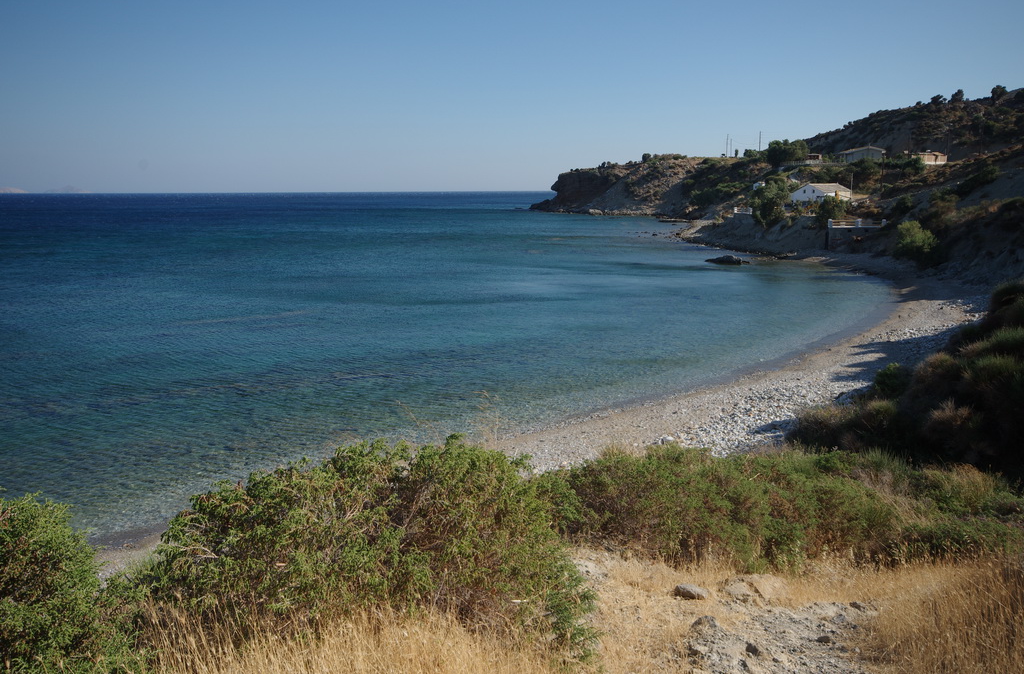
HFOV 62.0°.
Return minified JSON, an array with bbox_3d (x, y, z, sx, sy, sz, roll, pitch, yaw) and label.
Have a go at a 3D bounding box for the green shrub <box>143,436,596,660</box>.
[{"bbox_3d":[-0.808,1.227,5.300,2.606,1.070,1.750,0,10,0],"label":"green shrub"}]

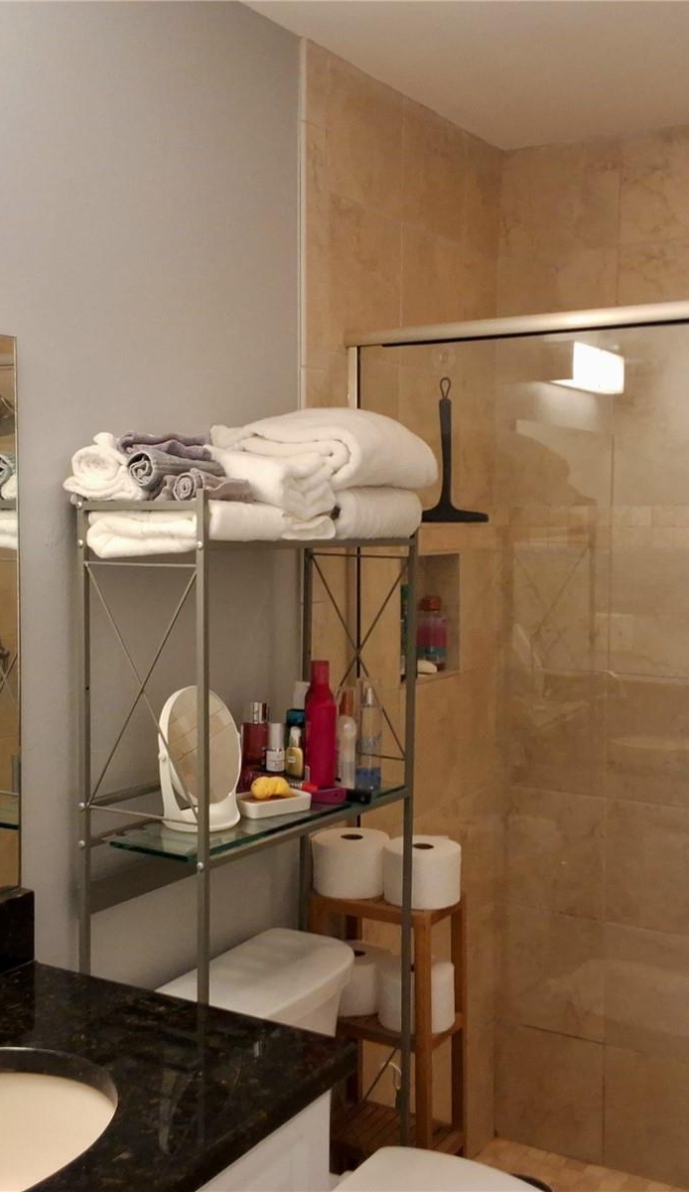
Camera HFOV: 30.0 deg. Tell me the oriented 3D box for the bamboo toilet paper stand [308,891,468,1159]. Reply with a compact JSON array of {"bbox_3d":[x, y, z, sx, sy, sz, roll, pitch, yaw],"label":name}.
[{"bbox_3d":[0.078,0.979,2.508,0.273,0.825,0.155,3,5,31],"label":"bamboo toilet paper stand"}]

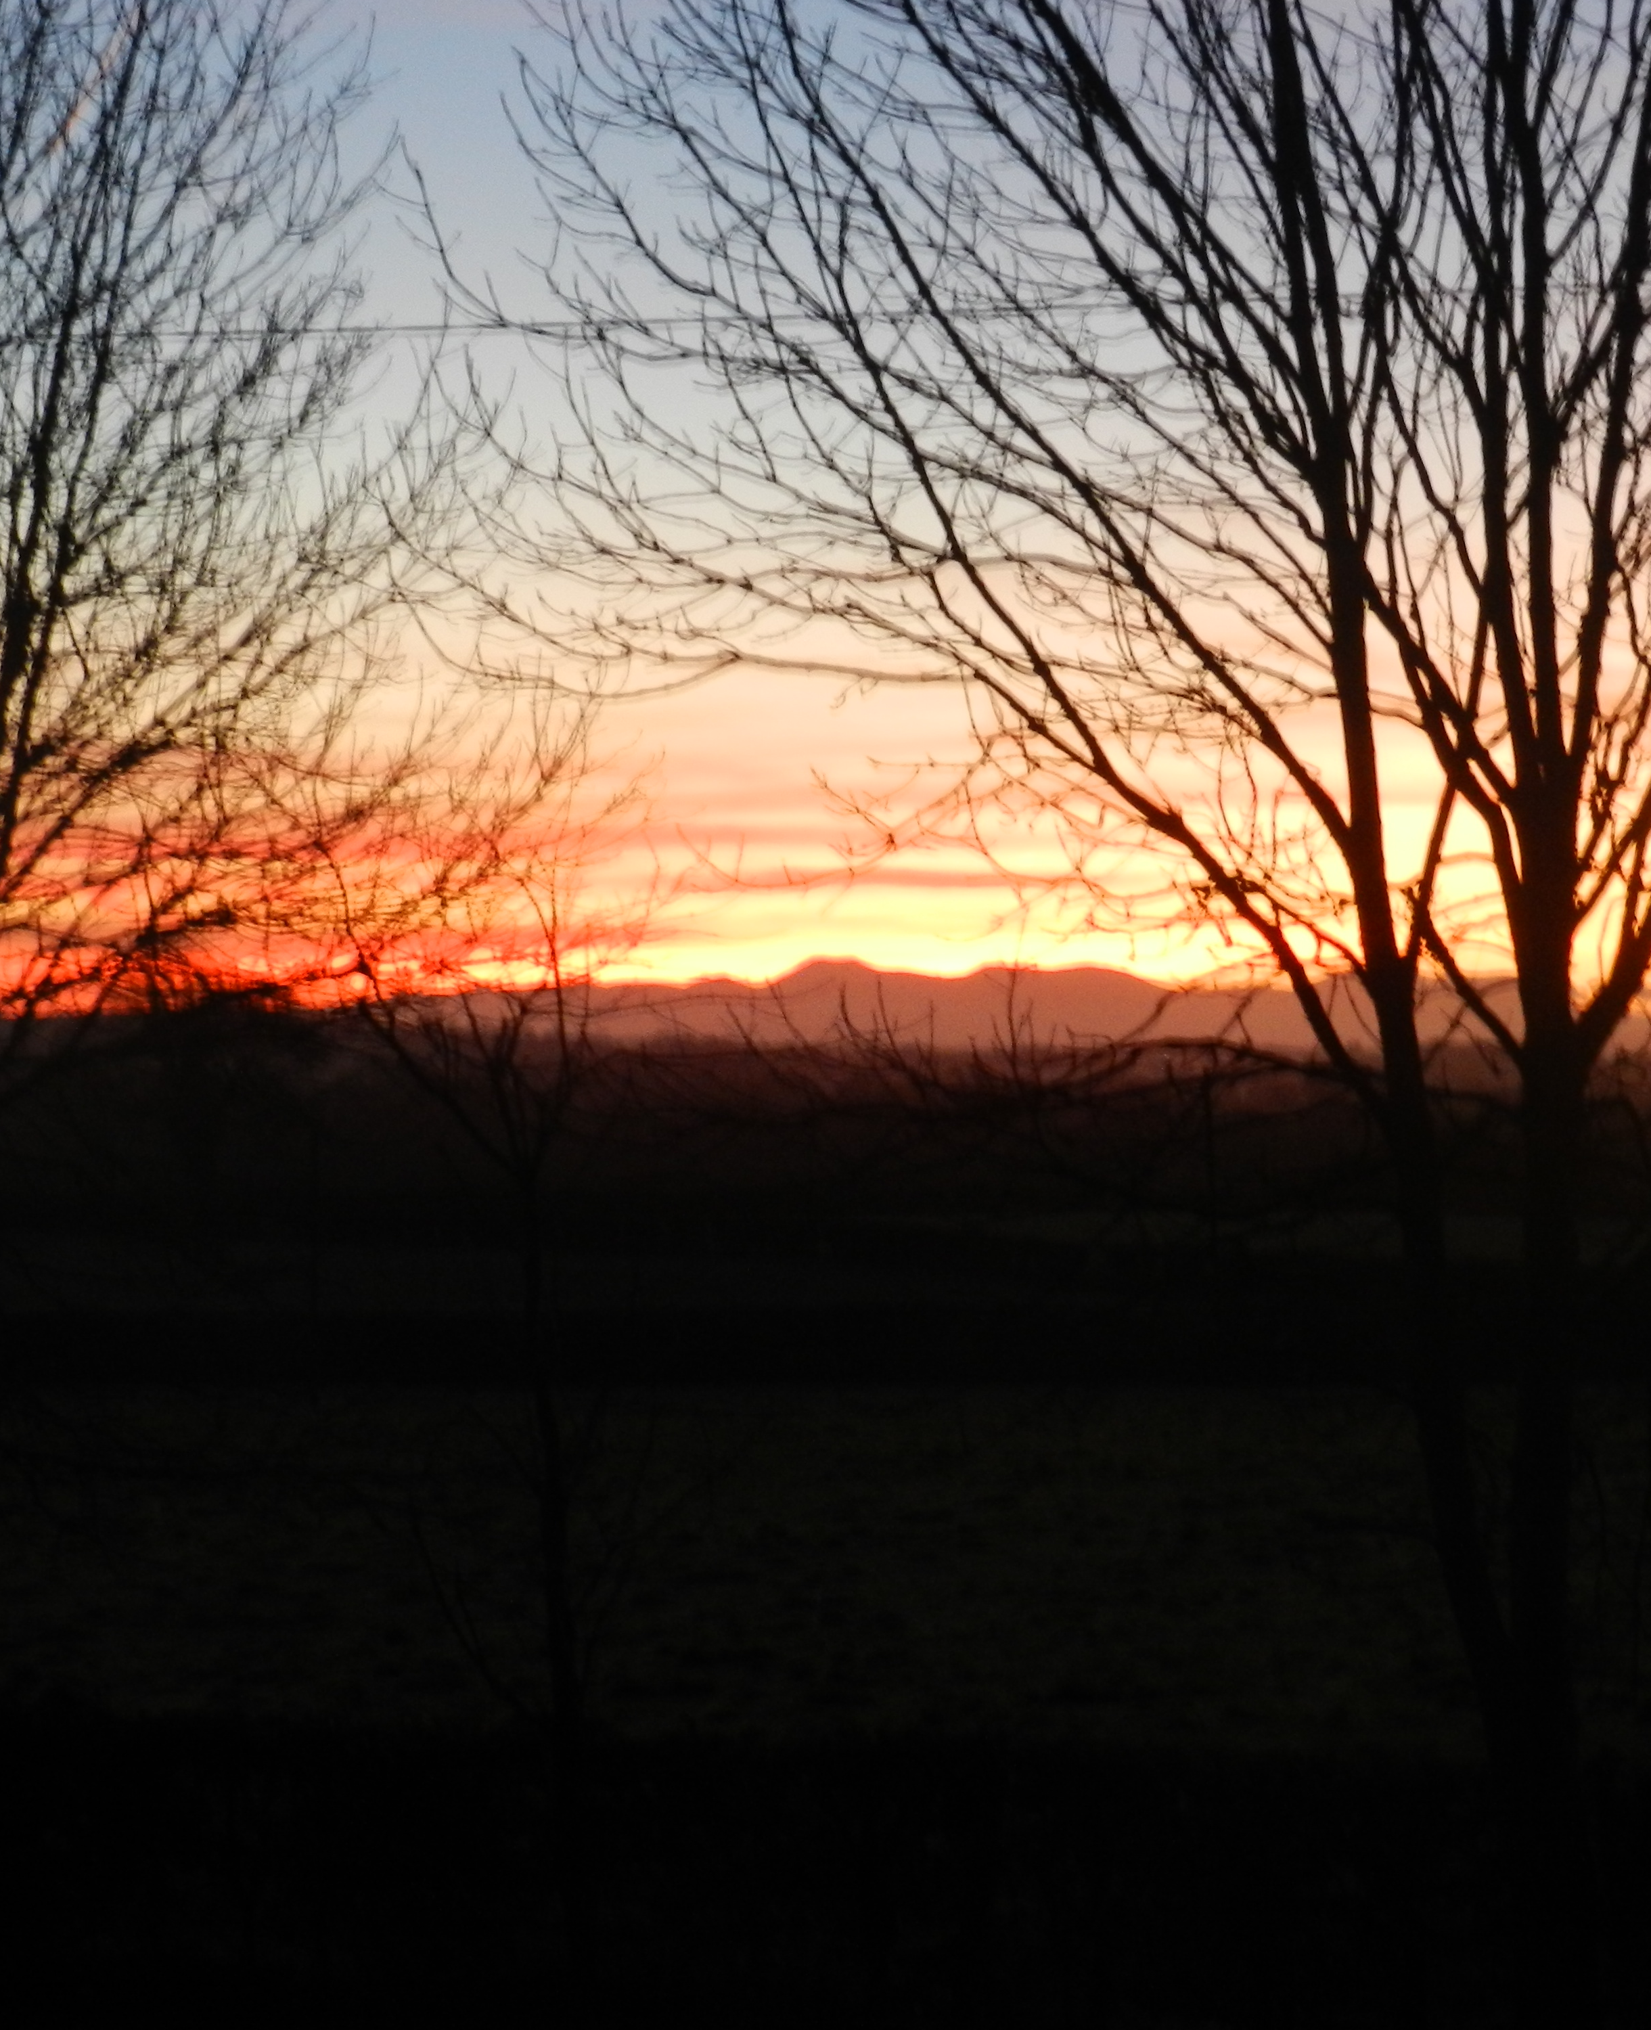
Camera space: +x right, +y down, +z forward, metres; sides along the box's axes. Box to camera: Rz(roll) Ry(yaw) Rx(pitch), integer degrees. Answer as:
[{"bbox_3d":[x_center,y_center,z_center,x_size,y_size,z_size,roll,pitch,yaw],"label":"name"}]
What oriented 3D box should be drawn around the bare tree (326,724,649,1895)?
[{"bbox_3d":[-1.750,1.619,27.500,1.673,6.179,1.623,0,0,0],"label":"bare tree"}]

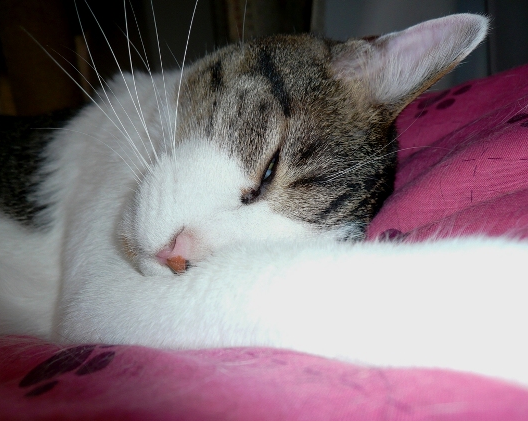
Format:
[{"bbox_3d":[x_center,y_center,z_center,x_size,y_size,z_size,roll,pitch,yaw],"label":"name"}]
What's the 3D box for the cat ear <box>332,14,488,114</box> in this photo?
[{"bbox_3d":[0.072,-0.070,0.220,0.070,0.035,0.023,-21,-13,-6],"label":"cat ear"}]

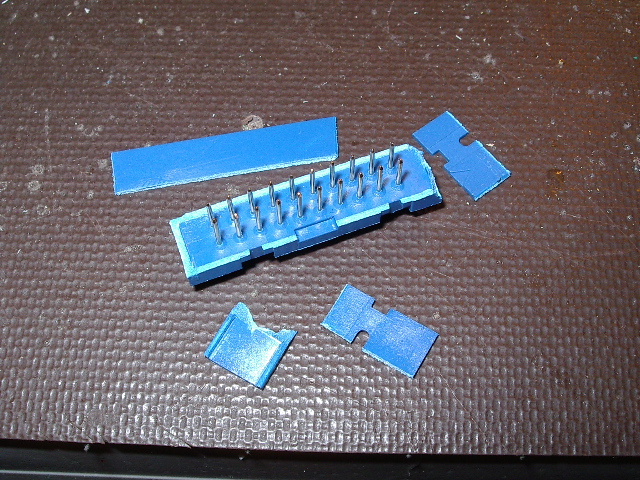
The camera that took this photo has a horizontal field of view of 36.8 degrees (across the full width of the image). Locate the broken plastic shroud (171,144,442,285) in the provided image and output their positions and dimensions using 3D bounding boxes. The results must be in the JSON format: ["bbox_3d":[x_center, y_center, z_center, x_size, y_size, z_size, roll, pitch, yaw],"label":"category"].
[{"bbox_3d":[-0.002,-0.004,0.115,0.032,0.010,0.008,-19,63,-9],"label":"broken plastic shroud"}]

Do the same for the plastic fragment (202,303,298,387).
[{"bbox_3d":[-0.008,0.012,0.112,0.008,0.001,0.008,28,66,15],"label":"plastic fragment"}]

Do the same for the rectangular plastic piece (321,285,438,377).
[{"bbox_3d":[0.007,0.011,0.113,0.013,0.001,0.006,29,66,15],"label":"rectangular plastic piece"}]

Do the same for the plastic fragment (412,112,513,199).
[{"bbox_3d":[0.018,-0.011,0.124,0.006,0.001,0.013,-34,66,-16],"label":"plastic fragment"}]

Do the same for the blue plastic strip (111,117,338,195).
[{"bbox_3d":[-0.012,-0.011,0.125,0.030,0.001,0.006,-10,62,-4],"label":"blue plastic strip"}]

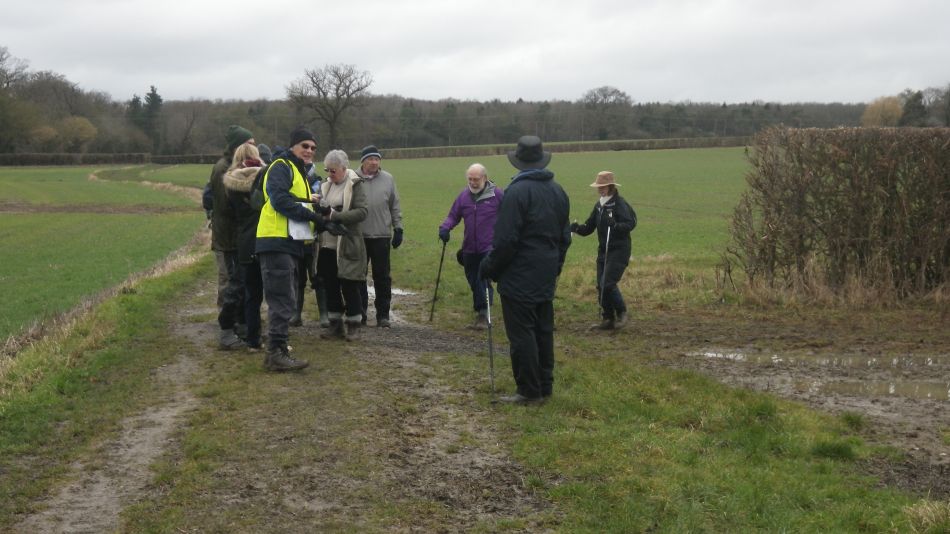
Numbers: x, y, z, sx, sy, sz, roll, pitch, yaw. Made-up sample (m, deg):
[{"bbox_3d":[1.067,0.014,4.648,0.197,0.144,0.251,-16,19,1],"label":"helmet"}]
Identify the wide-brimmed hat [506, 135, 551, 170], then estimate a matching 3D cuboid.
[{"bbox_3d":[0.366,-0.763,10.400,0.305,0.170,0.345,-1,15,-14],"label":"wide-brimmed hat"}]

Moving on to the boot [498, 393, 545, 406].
[{"bbox_3d":[0.310,0.853,10.400,0.305,0.128,0.115,2,4,21],"label":"boot"}]

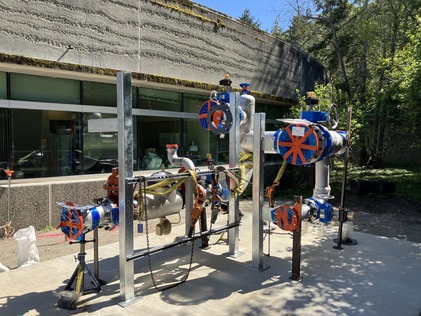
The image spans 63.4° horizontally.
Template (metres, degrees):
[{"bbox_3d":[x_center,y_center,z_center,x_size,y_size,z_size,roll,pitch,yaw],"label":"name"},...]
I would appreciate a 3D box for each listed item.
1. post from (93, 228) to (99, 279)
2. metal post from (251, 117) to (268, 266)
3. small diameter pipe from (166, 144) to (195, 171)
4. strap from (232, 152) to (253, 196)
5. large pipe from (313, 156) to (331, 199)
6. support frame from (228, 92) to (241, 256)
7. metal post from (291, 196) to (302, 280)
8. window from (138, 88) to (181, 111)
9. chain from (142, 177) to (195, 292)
[{"bbox_3d":[-1.227,1.033,3.661,0.050,0.588,0.050,3,5,42],"label":"post"},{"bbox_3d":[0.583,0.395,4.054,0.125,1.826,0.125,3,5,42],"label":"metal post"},{"bbox_3d":[-0.396,-0.007,4.500,0.400,0.340,0.135,3,5,40],"label":"small diameter pipe"},{"bbox_3d":[0.426,0.220,4.530,0.210,0.570,0.190,3,5,42],"label":"strap"},{"bbox_3d":[1.408,0.246,4.300,0.180,0.530,0.180,3,5,42],"label":"large pipe"},{"bbox_3d":[0.326,0.215,4.500,0.105,2.127,0.105,3,5,42],"label":"support frame"},{"bbox_3d":[0.959,0.875,3.771,0.080,0.906,0.080,3,5,42],"label":"metal post"},{"bbox_3d":[-1.126,-1.313,7.750,0.080,0.460,1.270,3,5,39],"label":"window"},{"bbox_3d":[-0.434,0.773,3.560,0.560,1.130,0.120,-2,5,-37],"label":"chain"}]

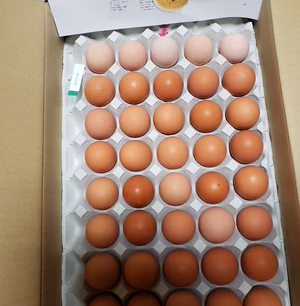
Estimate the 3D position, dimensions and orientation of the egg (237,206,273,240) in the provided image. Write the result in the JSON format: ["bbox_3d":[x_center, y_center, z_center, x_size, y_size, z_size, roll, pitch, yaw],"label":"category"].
[{"bbox_3d":[0.135,0.090,0.390,0.043,0.056,0.043,-4,79,4],"label":"egg"}]

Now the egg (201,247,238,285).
[{"bbox_3d":[0.088,0.142,0.381,0.044,0.057,0.044,-4,78,3],"label":"egg"}]

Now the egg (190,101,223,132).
[{"bbox_3d":[0.079,-0.051,0.423,0.043,0.055,0.043,-4,79,3],"label":"egg"}]

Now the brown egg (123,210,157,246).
[{"bbox_3d":[-0.013,0.098,0.396,0.044,0.056,0.044,-4,78,3],"label":"brown egg"}]

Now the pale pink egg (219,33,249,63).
[{"bbox_3d":[0.122,-0.151,0.437,0.041,0.053,0.041,-4,79,4],"label":"pale pink egg"}]

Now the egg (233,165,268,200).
[{"bbox_3d":[0.133,0.040,0.398,0.044,0.056,0.044,-4,78,3],"label":"egg"}]

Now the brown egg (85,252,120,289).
[{"bbox_3d":[-0.061,0.154,0.393,0.043,0.057,0.043,-4,79,4],"label":"brown egg"}]

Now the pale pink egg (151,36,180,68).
[{"bbox_3d":[0.022,-0.150,0.446,0.042,0.054,0.042,-4,79,3],"label":"pale pink egg"}]

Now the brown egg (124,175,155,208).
[{"bbox_3d":[-0.015,0.052,0.408,0.043,0.055,0.043,-4,79,3],"label":"brown egg"}]

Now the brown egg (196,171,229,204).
[{"bbox_3d":[0.084,0.046,0.403,0.043,0.055,0.043,-4,79,3],"label":"brown egg"}]

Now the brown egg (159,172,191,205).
[{"bbox_3d":[0.034,0.048,0.403,0.043,0.056,0.043,-4,78,3],"label":"brown egg"}]

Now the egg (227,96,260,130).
[{"bbox_3d":[0.130,-0.055,0.420,0.043,0.055,0.043,-4,79,3],"label":"egg"}]

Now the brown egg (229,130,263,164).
[{"bbox_3d":[0.131,-0.008,0.409,0.043,0.056,0.043,-4,79,4],"label":"brown egg"}]

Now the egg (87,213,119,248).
[{"bbox_3d":[-0.063,0.104,0.403,0.043,0.056,0.043,-4,79,4],"label":"egg"}]

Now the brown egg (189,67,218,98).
[{"bbox_3d":[0.076,-0.101,0.433,0.043,0.055,0.043,-4,79,3],"label":"brown egg"}]

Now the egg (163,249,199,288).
[{"bbox_3d":[0.040,0.145,0.383,0.044,0.057,0.044,-4,78,3],"label":"egg"}]

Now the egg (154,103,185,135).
[{"bbox_3d":[0.027,-0.048,0.424,0.043,0.056,0.043,-4,79,4],"label":"egg"}]

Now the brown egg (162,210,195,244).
[{"bbox_3d":[0.038,0.098,0.396,0.043,0.056,0.043,-4,79,4],"label":"brown egg"}]

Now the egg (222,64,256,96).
[{"bbox_3d":[0.126,-0.103,0.427,0.043,0.056,0.043,-4,78,3],"label":"egg"}]

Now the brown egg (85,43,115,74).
[{"bbox_3d":[-0.073,-0.139,0.447,0.042,0.054,0.042,-4,78,3],"label":"brown egg"}]

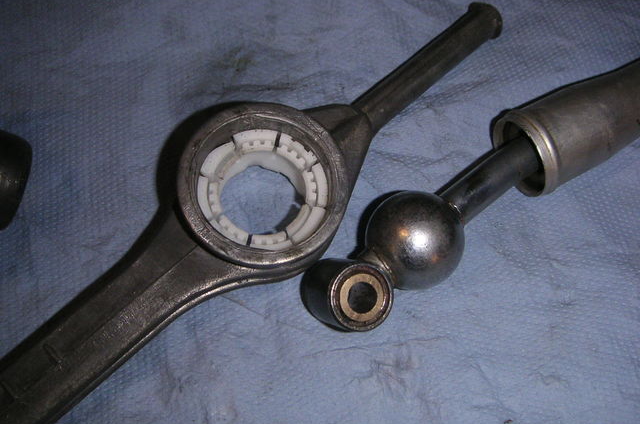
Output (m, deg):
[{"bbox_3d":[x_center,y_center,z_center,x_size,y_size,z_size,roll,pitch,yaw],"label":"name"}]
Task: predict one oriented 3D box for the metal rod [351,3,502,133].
[{"bbox_3d":[0.039,-0.052,0.250,0.068,0.015,0.015,-40,78,-18],"label":"metal rod"}]

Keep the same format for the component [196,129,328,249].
[{"bbox_3d":[-0.018,-0.004,0.222,0.040,0.017,0.040,3,70,-9],"label":"component"}]

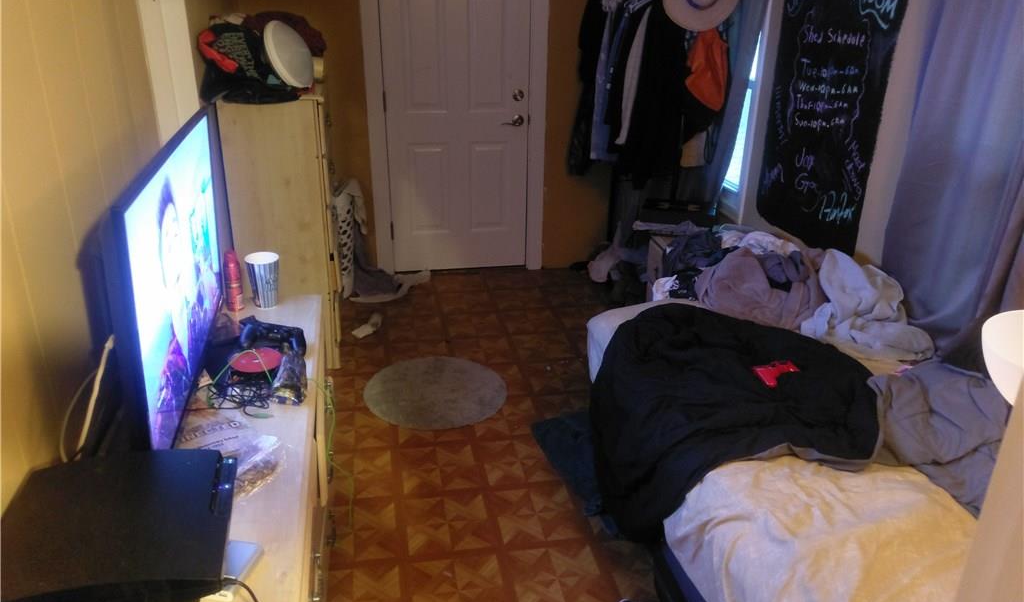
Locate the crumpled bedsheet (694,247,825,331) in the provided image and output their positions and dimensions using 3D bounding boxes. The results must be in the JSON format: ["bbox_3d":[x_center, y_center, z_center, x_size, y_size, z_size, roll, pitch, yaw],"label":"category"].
[{"bbox_3d":[0.906,-0.066,2.879,0.420,0.250,0.420,-4,25,-9],"label":"crumpled bedsheet"}]

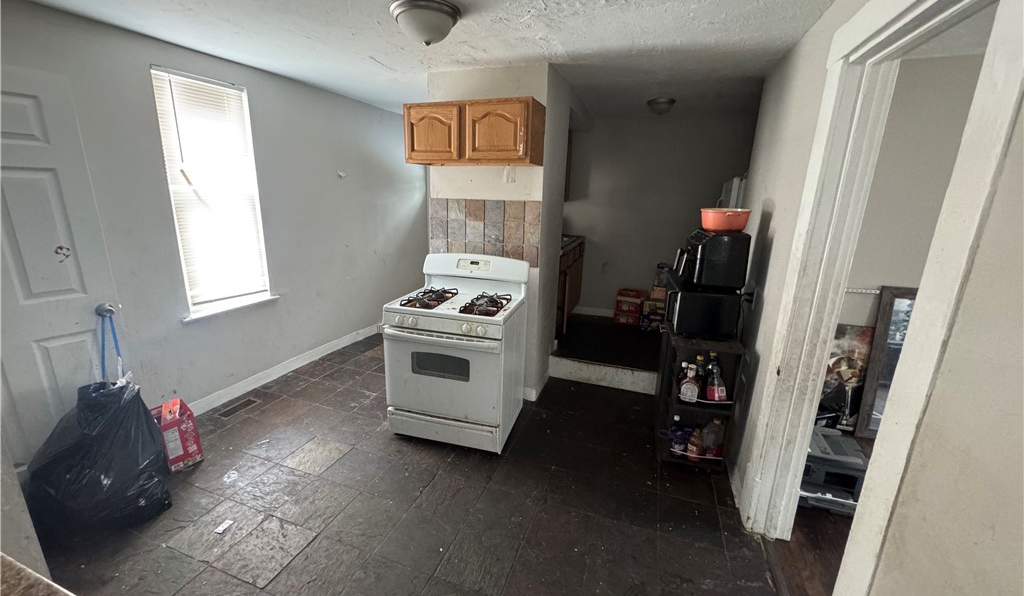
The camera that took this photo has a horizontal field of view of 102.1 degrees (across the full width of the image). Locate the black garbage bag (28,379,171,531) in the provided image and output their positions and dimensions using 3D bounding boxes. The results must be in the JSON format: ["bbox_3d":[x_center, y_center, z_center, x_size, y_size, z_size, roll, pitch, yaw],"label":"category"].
[{"bbox_3d":[-2.102,0.758,2.089,0.510,0.590,0.530,14,19,39],"label":"black garbage bag"}]

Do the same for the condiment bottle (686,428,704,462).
[{"bbox_3d":[1.122,0.880,2.519,0.082,0.220,0.070,14,19,37],"label":"condiment bottle"}]

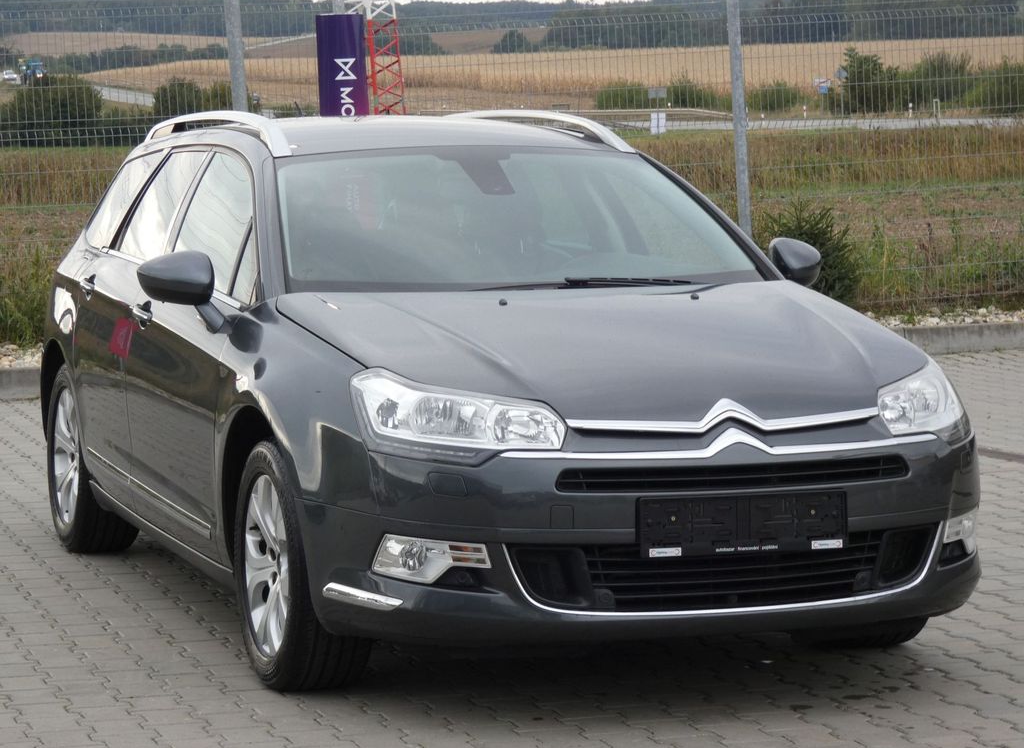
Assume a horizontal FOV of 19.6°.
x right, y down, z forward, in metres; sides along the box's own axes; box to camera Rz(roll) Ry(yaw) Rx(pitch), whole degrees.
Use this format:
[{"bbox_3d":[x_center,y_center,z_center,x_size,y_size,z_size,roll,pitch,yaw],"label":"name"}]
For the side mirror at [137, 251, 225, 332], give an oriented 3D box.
[{"bbox_3d":[-0.923,-0.236,8.241,0.220,0.217,0.190,-2,5,-19],"label":"side mirror"}]

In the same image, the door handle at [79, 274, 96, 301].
[{"bbox_3d":[-1.381,-0.284,9.634,0.060,0.070,0.215,-2,5,-19],"label":"door handle"}]

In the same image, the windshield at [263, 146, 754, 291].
[{"bbox_3d":[0.015,-0.431,8.389,1.430,0.185,1.000,-2,34,-19],"label":"windshield"}]

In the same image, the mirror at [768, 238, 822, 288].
[{"bbox_3d":[0.849,-0.302,8.865,0.220,0.205,0.190,-2,5,-19],"label":"mirror"}]

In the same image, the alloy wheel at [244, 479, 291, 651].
[{"bbox_3d":[-0.544,0.490,7.618,0.190,0.470,0.470,-2,5,-19],"label":"alloy wheel"}]

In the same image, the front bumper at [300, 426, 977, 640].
[{"bbox_3d":[0.436,0.367,7.257,1.830,0.515,0.680,-2,5,-19],"label":"front bumper"}]

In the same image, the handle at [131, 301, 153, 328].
[{"bbox_3d":[-1.108,-0.174,8.861,0.060,0.070,0.215,-2,5,-19],"label":"handle"}]

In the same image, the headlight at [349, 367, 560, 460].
[{"bbox_3d":[-0.125,0.100,6.967,0.497,0.230,0.286,-1,5,-4],"label":"headlight"}]

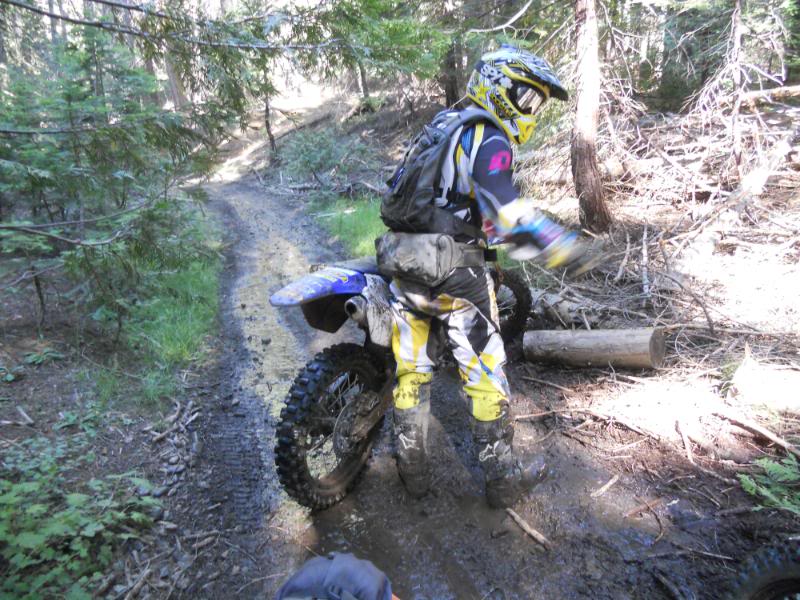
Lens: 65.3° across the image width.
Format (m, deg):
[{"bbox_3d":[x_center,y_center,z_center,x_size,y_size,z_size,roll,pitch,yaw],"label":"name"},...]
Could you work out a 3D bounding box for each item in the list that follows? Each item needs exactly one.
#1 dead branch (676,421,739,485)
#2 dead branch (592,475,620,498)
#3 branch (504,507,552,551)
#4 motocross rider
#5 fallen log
[{"bbox_3d":[1.314,0.648,2.784,0.132,0.060,0.511,-4,19,-4],"label":"dead branch"},{"bbox_3d":[0.850,0.761,2.577,0.195,0.025,0.025,-18,24,-38],"label":"dead branch"},{"bbox_3d":[0.483,0.854,2.352,0.028,0.026,0.246,-12,21,-25],"label":"branch"},{"bbox_3d":[0.316,-0.093,2.360,0.720,1.730,0.600,-9,17,-23],"label":"motocross rider"},{"bbox_3d":[1.110,0.278,3.660,0.739,0.215,0.215,-2,14,31],"label":"fallen log"}]

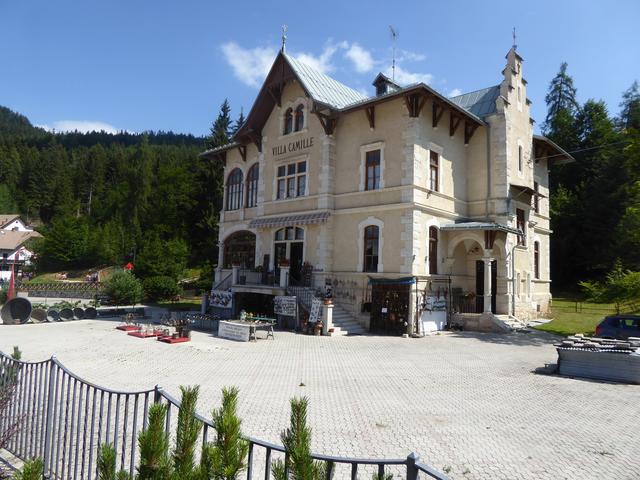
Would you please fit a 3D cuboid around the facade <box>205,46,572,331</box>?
[{"bbox_3d":[4.342,-3.007,33.453,18.786,17.170,17.574,-3,-7,42],"label":"facade"}]

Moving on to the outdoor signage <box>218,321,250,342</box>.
[{"bbox_3d":[-3.736,3.948,19.990,2.171,0.667,0.061,-3,-7,45],"label":"outdoor signage"}]

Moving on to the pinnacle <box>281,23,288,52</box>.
[{"bbox_3d":[-2.206,-12.432,28.435,0.485,1.667,0.353,-3,-7,42],"label":"pinnacle"}]

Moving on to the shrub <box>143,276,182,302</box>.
[{"bbox_3d":[-14.799,4.651,43.430,3.737,2.474,3.232,1,-5,0],"label":"shrub"}]

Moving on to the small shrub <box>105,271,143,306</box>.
[{"bbox_3d":[-16.875,4.165,39.693,3.232,2.979,3.131,1,-5,0],"label":"small shrub"}]

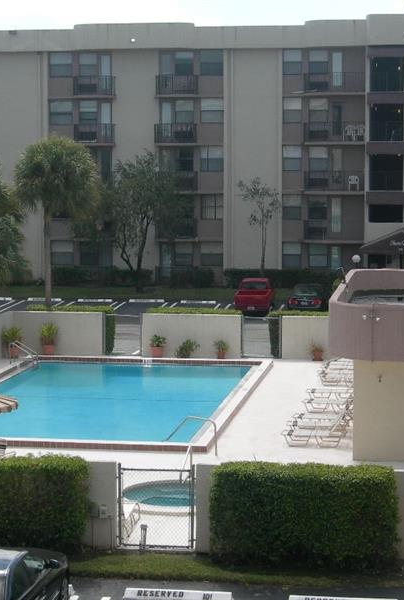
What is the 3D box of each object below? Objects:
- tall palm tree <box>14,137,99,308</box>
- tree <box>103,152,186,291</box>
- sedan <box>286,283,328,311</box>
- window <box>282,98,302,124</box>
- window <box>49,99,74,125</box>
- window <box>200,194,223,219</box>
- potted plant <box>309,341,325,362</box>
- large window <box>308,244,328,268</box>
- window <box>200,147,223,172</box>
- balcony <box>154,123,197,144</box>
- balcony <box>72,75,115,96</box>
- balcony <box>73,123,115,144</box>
[{"bbox_3d":[-5.435,-2.085,53.035,3.244,8.076,3.244,1,7,9],"label":"tall palm tree"},{"bbox_3d":[-3.202,-4.296,78.253,4.714,7.741,4.478,0,5,0],"label":"tree"},{"bbox_3d":[5.470,-0.221,71.349,1.790,1.420,4.700,1,5,10],"label":"sedan"},{"bbox_3d":[5.103,-10.692,79.463,1.119,1.424,0.150,1,6,9],"label":"window"},{"bbox_3d":[-8.063,-10.744,80.942,1.385,1.423,0.150,1,5,9],"label":"window"},{"bbox_3d":[0.583,-5.274,79.881,1.249,1.385,0.150,1,6,9],"label":"window"},{"bbox_3d":[4.234,1.877,52.092,0.600,0.767,0.600,1,5,8],"label":"potted plant"},{"bbox_3d":[6.598,-2.478,79.445,1.069,1.342,0.150,1,5,9],"label":"large window"},{"bbox_3d":[0.605,-7.989,79.858,1.293,1.436,0.150,1,5,9],"label":"window"},{"bbox_3d":[-1.387,-9.078,77.120,2.208,1.185,1.300,1,7,9],"label":"balcony"},{"bbox_3d":[-6.061,-12.162,80.463,2.387,1.280,1.100,1,6,9],"label":"balcony"},{"bbox_3d":[-6.095,-9.435,80.448,2.306,1.239,1.034,1,6,9],"label":"balcony"}]

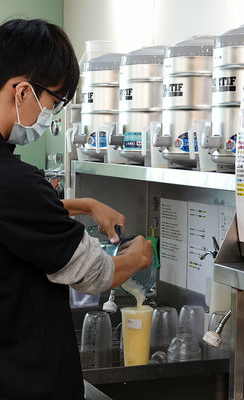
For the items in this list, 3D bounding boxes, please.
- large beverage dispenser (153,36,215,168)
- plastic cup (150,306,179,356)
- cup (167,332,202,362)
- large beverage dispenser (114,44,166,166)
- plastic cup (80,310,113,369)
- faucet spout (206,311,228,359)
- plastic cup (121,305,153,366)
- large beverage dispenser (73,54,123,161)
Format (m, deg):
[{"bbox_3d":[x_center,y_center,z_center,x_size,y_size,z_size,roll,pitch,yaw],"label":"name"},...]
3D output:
[{"bbox_3d":[0.235,-0.287,2.764,0.305,0.397,0.305,-1,4,-22],"label":"large beverage dispenser"},{"bbox_3d":[0.124,0.389,2.690,0.083,0.158,0.083,1,4,0],"label":"plastic cup"},{"bbox_3d":[0.176,0.418,2.630,0.094,0.086,0.094,1,4,0],"label":"cup"},{"bbox_3d":[0.103,-0.311,3.089,0.305,0.397,0.305,1,4,0],"label":"large beverage dispenser"},{"bbox_3d":[-0.068,0.382,2.520,0.087,0.160,0.087,1,4,0],"label":"plastic cup"},{"bbox_3d":[0.258,0.355,2.520,0.058,0.115,0.052,23,-5,-22],"label":"faucet spout"},{"bbox_3d":[0.041,0.381,2.550,0.090,0.165,0.090,1,4,0],"label":"plastic cup"},{"bbox_3d":[-0.033,-0.336,3.424,0.305,0.397,0.305,1,4,0],"label":"large beverage dispenser"}]

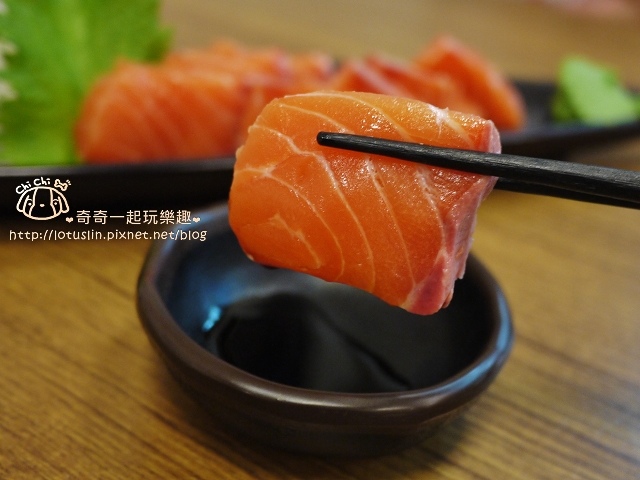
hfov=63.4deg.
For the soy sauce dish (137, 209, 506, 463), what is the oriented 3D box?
[{"bbox_3d":[0.001,0.021,0.150,0.100,0.032,0.100,6,31,-4],"label":"soy sauce dish"}]

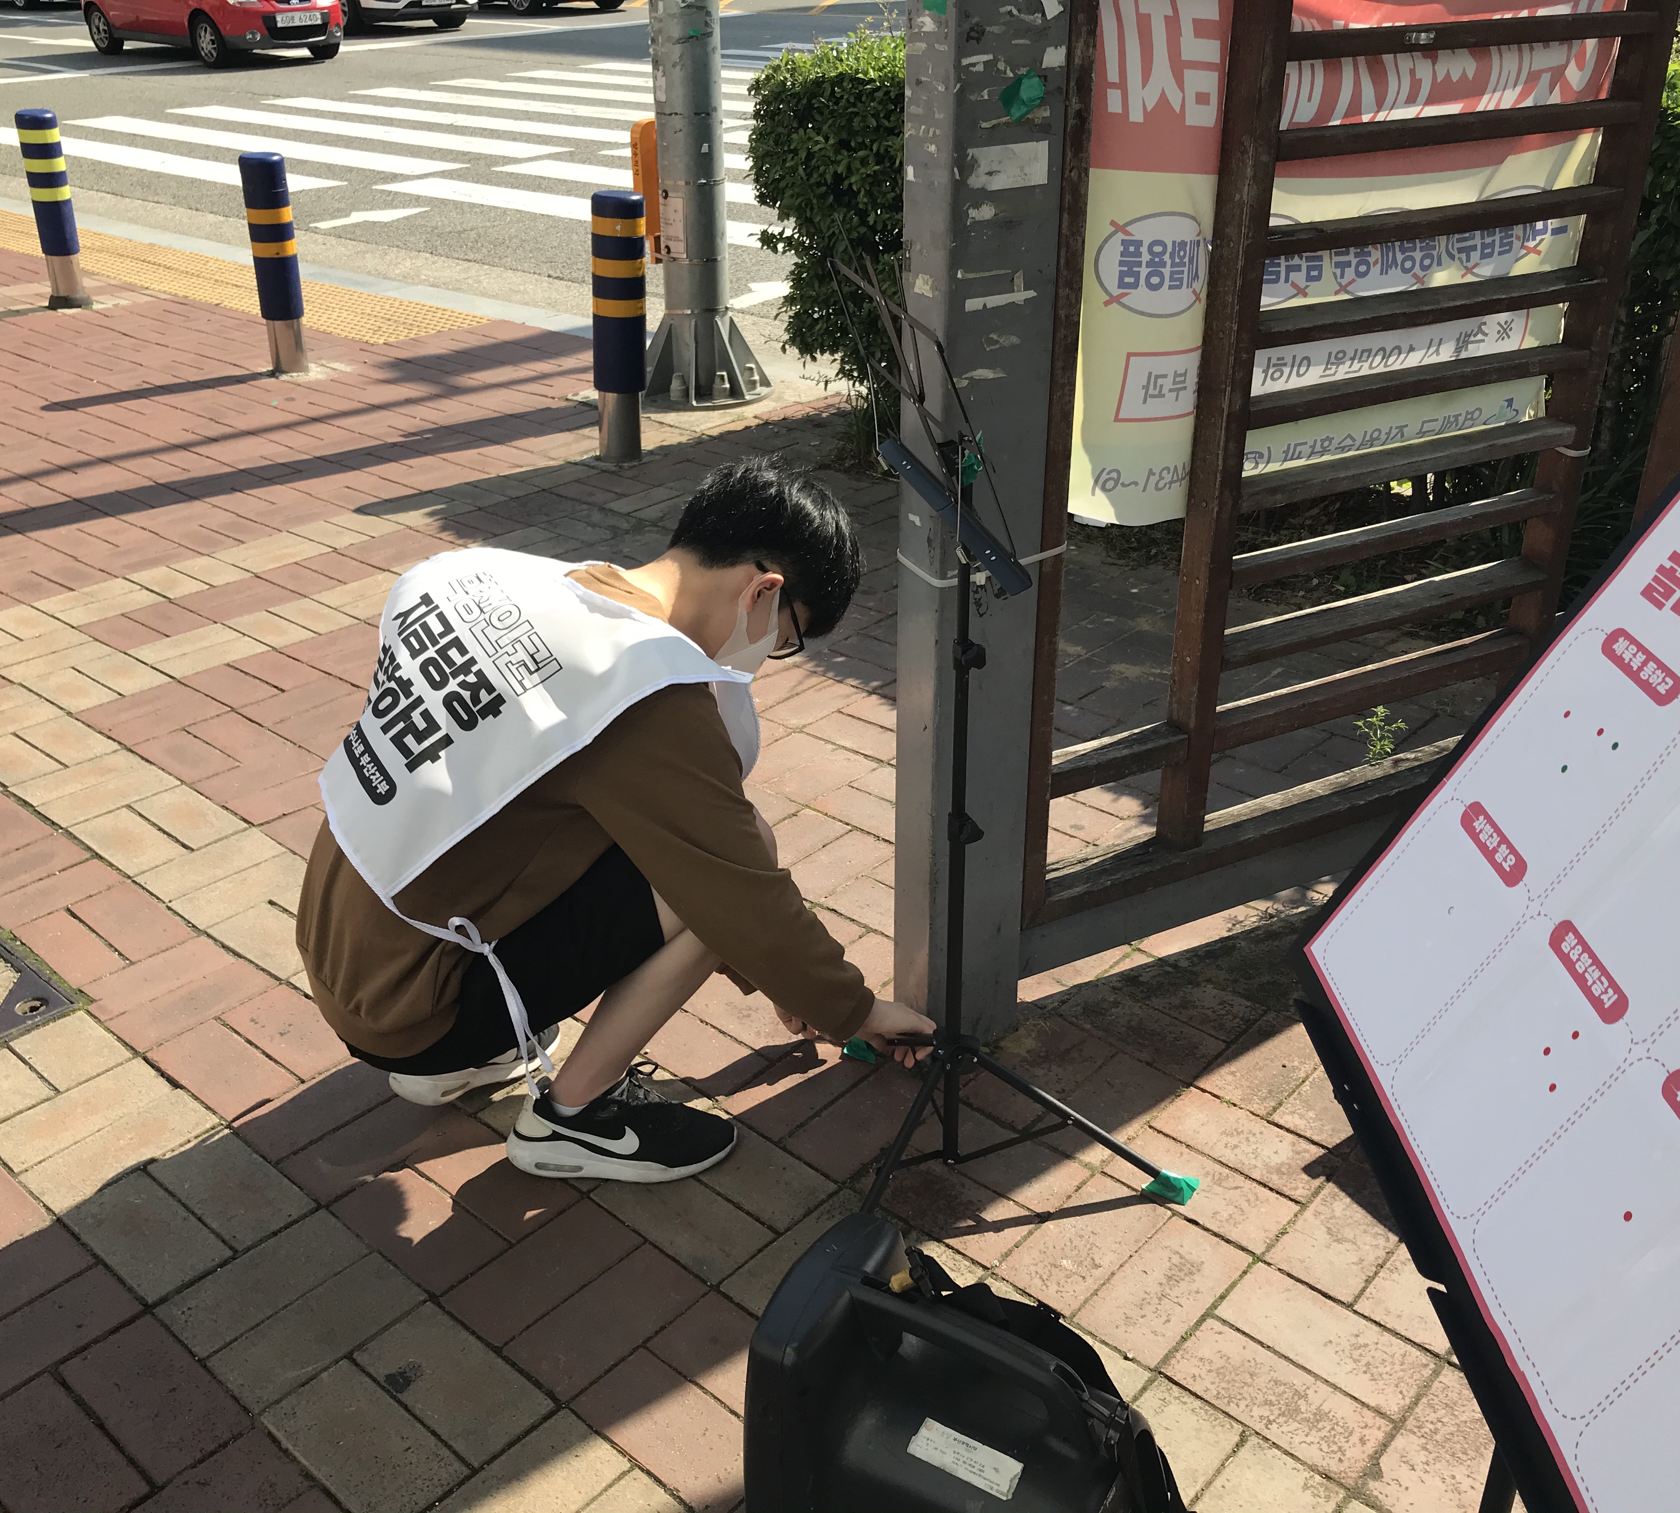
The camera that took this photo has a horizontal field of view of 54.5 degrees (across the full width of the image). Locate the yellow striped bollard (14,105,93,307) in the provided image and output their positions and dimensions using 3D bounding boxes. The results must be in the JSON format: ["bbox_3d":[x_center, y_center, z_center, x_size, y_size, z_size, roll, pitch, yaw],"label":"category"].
[{"bbox_3d":[-3.350,-2.326,6.955,0.156,0.782,0.156,-10,29,-22],"label":"yellow striped bollard"}]

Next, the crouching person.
[{"bbox_3d":[-0.282,0.085,2.045,0.800,0.905,0.500,-5,27,-10],"label":"crouching person"}]

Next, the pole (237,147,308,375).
[{"bbox_3d":[-2.043,-1.782,5.922,0.156,0.750,0.156,-8,28,-17],"label":"pole"}]

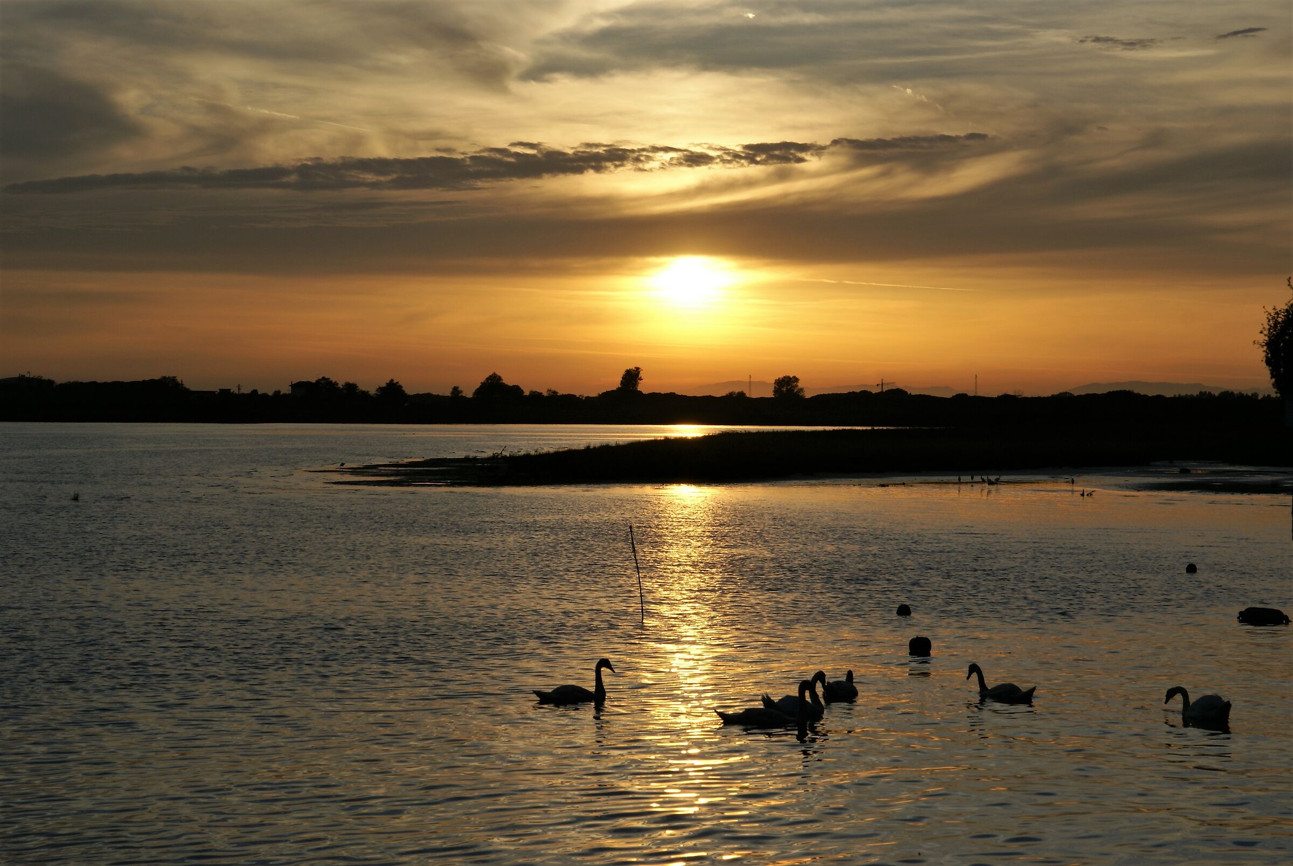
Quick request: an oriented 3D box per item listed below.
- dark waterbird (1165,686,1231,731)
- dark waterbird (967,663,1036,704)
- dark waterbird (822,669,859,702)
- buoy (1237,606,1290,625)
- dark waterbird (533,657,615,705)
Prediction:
[{"bbox_3d":[6.436,3.134,31.440,0.980,0.430,0.420,0,1,39],"label":"dark waterbird"},{"bbox_3d":[4.428,3.091,33.627,0.980,0.480,0.420,0,1,28],"label":"dark waterbird"},{"bbox_3d":[2.433,3.120,33.744,0.420,0.420,0.950,0,1,24],"label":"dark waterbird"},{"bbox_3d":[10.537,3.084,46.038,0.860,0.280,0.400,0,0,0],"label":"buoy"},{"bbox_3d":[-0.890,3.062,33.452,1.030,0.540,0.400,0,1,-17],"label":"dark waterbird"}]

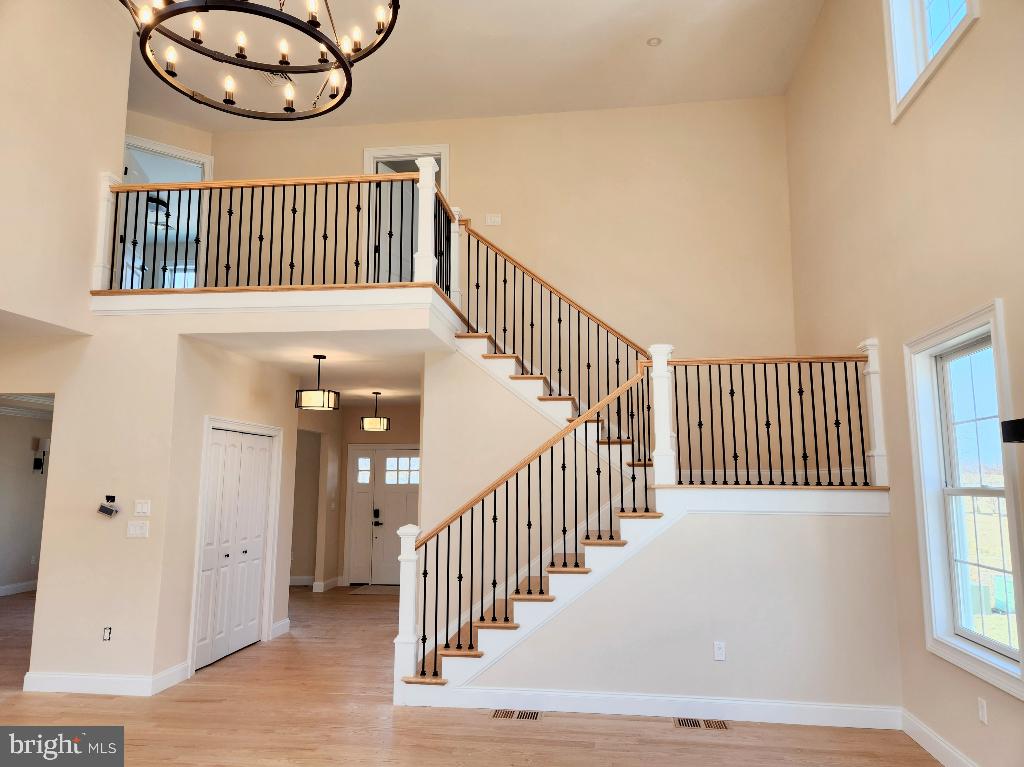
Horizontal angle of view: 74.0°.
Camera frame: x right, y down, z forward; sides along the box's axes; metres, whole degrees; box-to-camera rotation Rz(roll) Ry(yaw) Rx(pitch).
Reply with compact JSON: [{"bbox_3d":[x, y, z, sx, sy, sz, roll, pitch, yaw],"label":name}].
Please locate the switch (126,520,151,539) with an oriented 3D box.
[{"bbox_3d":[-2.872,1.121,5.226,0.175,0.120,0.012,0,-8,7],"label":"switch"}]

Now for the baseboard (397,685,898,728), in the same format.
[{"bbox_3d":[0.863,2.218,4.676,3.420,0.142,0.020,0,-8,7],"label":"baseboard"}]

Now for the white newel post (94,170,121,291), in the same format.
[{"bbox_3d":[-3.339,-1.245,5.691,0.175,1.030,0.175,0,-8,7],"label":"white newel post"}]

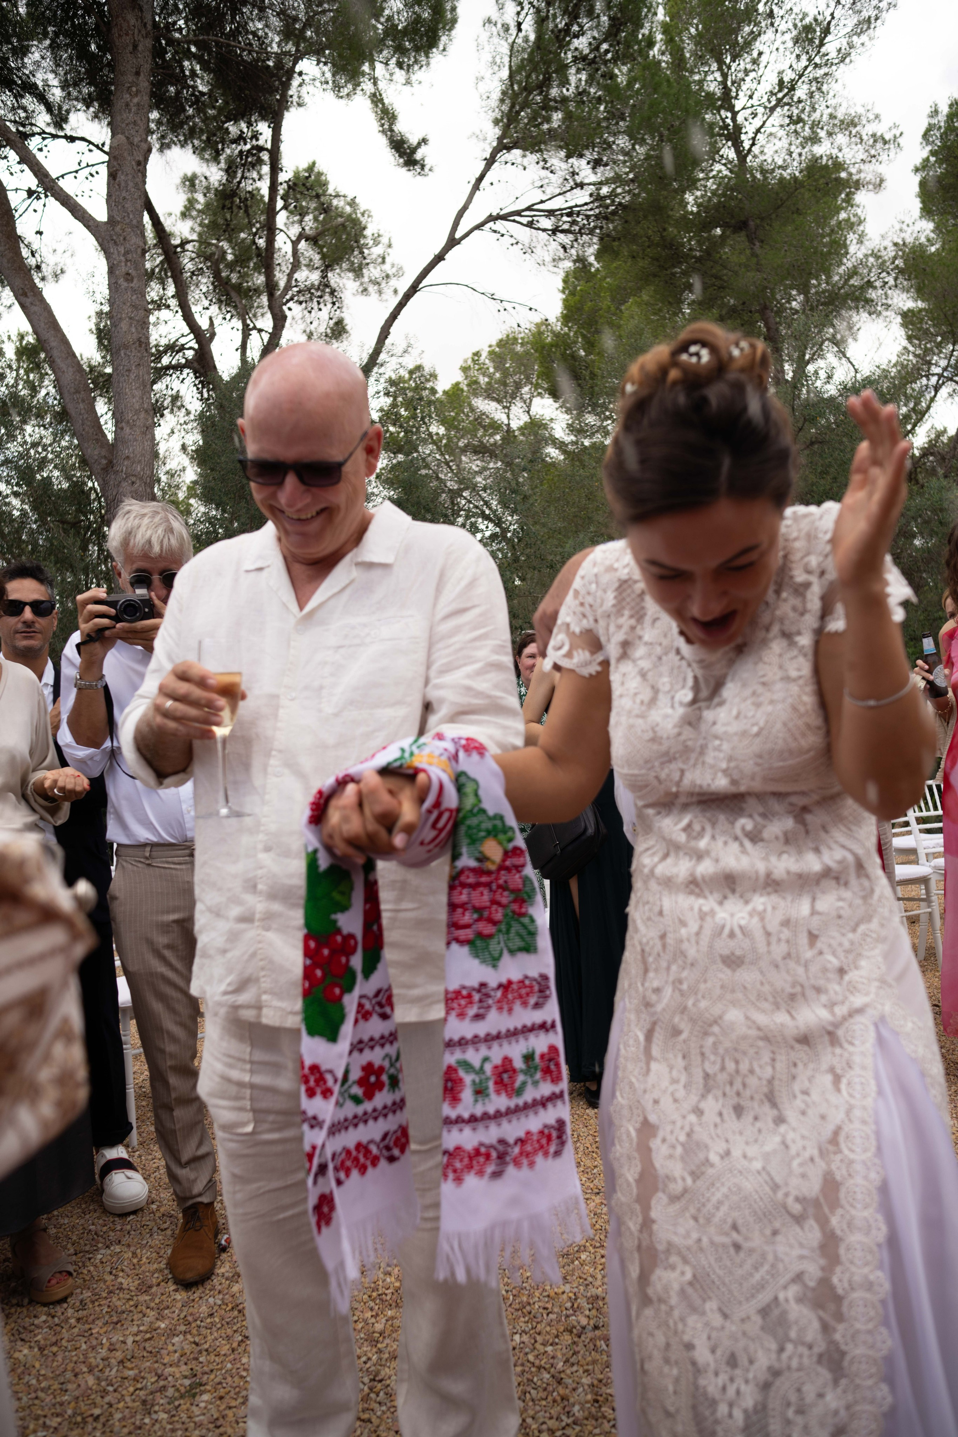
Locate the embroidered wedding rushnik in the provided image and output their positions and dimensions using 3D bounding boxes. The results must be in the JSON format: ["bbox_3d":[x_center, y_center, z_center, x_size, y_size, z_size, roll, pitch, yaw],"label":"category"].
[{"bbox_3d":[-0.035,0.290,0.980,0.280,0.560,0.180,-2,1,-16],"label":"embroidered wedding rushnik"}]

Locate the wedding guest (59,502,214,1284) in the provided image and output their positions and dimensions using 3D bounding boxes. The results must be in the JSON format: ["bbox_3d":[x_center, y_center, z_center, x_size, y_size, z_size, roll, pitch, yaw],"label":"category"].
[{"bbox_3d":[-0.700,0.370,2.250,0.520,1.750,0.460,-2,1,-9],"label":"wedding guest"}]

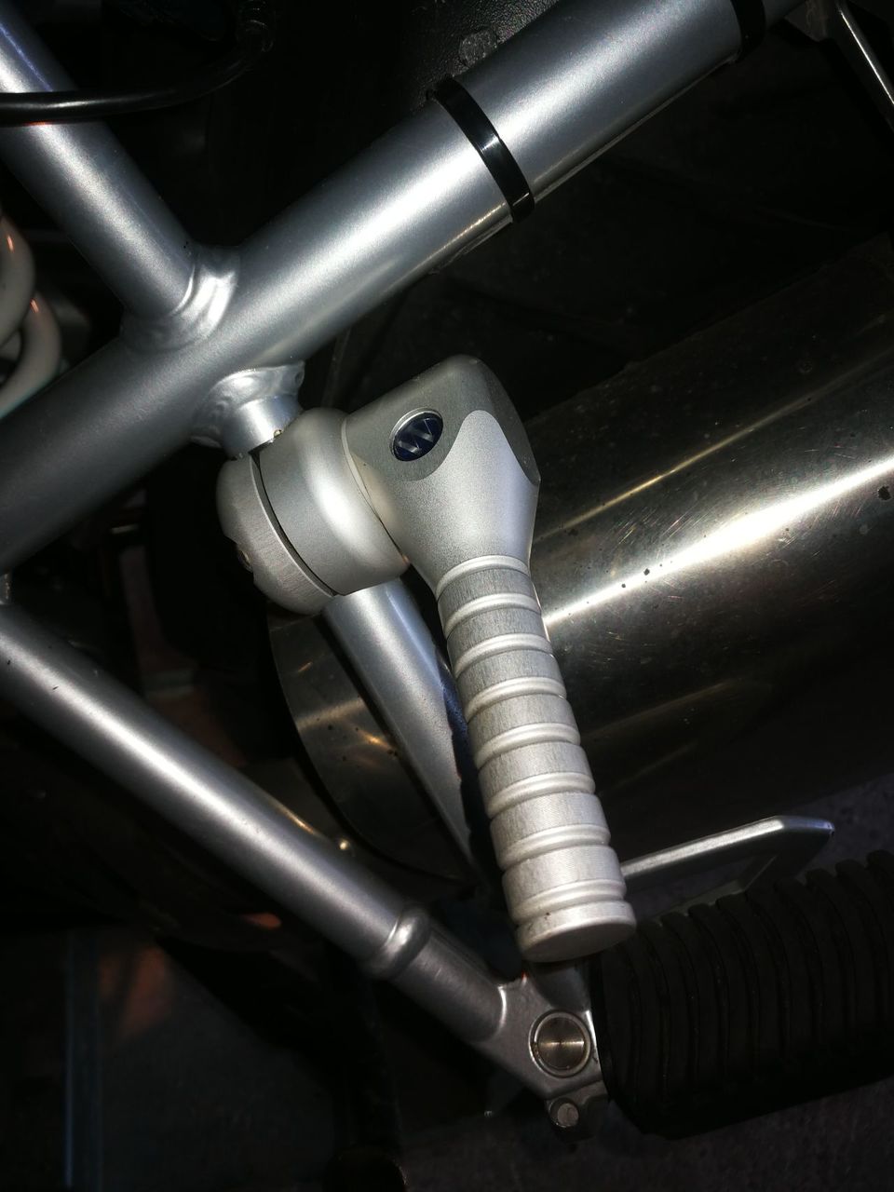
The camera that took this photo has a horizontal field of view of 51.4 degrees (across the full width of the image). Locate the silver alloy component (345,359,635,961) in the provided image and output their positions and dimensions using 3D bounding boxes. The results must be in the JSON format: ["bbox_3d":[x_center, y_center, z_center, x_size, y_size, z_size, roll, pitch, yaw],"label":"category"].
[{"bbox_3d":[0.011,0.009,0.222,0.043,0.042,0.146,-22,59,14],"label":"silver alloy component"}]

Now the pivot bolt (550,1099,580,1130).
[{"bbox_3d":[0.037,0.159,0.288,0.009,0.009,0.009,5,62,-9],"label":"pivot bolt"}]

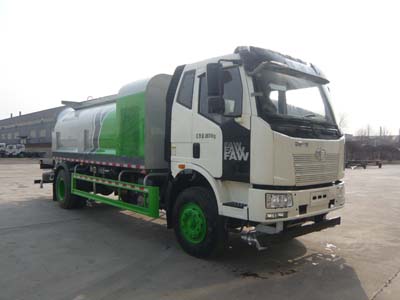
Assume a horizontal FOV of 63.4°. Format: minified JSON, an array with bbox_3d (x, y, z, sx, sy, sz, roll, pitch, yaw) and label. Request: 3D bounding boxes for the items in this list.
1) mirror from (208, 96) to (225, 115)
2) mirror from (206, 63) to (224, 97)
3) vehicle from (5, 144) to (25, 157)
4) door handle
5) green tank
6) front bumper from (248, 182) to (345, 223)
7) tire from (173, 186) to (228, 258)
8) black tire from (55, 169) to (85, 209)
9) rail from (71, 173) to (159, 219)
[{"bbox_3d":[0.212,-0.572,4.161,0.200,0.235,0.120,1,1,-5],"label":"mirror"},{"bbox_3d":[0.200,-0.910,4.175,0.220,0.440,0.130,1,1,-5],"label":"mirror"},{"bbox_3d":[-32.685,0.141,57.000,2.100,2.250,4.800,1,1,-12],"label":"vehicle"},{"bbox_3d":[-0.051,0.007,4.694,0.050,0.225,0.160,0,1,-44],"label":"door handle"},{"bbox_3d":[-1.613,-0.572,8.093,2.420,1.740,4.500,0,1,-44],"label":"green tank"},{"bbox_3d":[1.604,0.713,4.725,2.460,0.450,0.400,0,1,-44],"label":"front bumper"},{"bbox_3d":[0.005,1.102,4.963,0.280,1.030,1.030,0,1,-44],"label":"tire"},{"bbox_3d":[-3.434,1.012,8.412,0.300,1.030,1.030,0,1,-44],"label":"black tire"},{"bbox_3d":[-1.906,0.844,6.686,0.100,0.530,3.500,0,1,-44],"label":"rail"}]

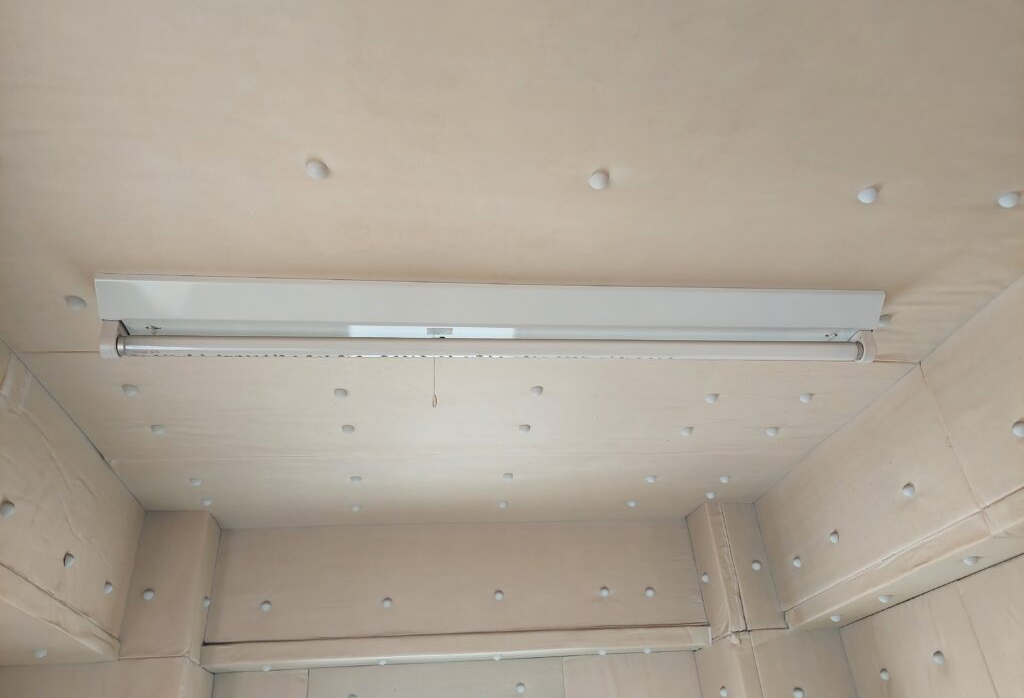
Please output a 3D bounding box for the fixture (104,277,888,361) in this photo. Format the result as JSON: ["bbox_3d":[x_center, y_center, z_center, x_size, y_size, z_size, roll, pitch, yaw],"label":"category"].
[{"bbox_3d":[0.010,-0.026,1.152,1.250,0.100,0.138,1,-33,-8],"label":"fixture"}]

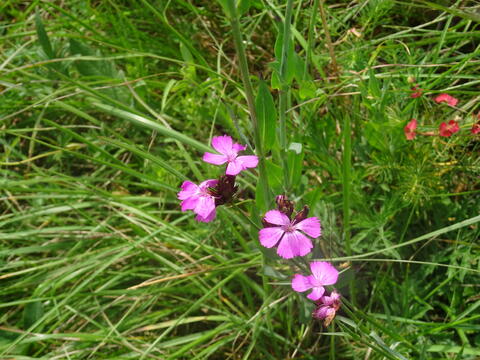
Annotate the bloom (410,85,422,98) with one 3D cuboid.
[{"bbox_3d":[0.107,-0.053,0.700,0.008,0.007,0.009,0,72,0],"label":"bloom"}]

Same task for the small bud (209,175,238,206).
[{"bbox_3d":[-0.006,0.004,0.465,0.013,0.014,0.013,0,44,0],"label":"small bud"}]

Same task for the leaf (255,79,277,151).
[{"bbox_3d":[0.011,-0.029,0.515,0.010,0.035,0.006,-2,27,1],"label":"leaf"}]

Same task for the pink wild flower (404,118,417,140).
[{"bbox_3d":[0.102,-0.030,0.690,0.007,0.008,0.013,6,80,22],"label":"pink wild flower"}]

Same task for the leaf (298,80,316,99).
[{"bbox_3d":[0.033,-0.045,0.570,0.009,0.004,0.010,0,72,0],"label":"leaf"}]

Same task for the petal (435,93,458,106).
[{"bbox_3d":[0.126,-0.049,0.700,0.014,0.008,0.009,0,60,0],"label":"petal"}]

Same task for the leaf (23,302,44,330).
[{"bbox_3d":[-0.118,0.078,0.660,0.012,0.018,0.005,0,12,0],"label":"leaf"}]

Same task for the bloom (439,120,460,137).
[{"bbox_3d":[0.125,-0.031,0.690,0.013,0.008,0.010,0,72,0],"label":"bloom"}]

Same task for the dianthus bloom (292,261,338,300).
[{"bbox_3d":[0.030,0.040,0.460,0.019,0.009,0.018,0,68,3],"label":"dianthus bloom"}]

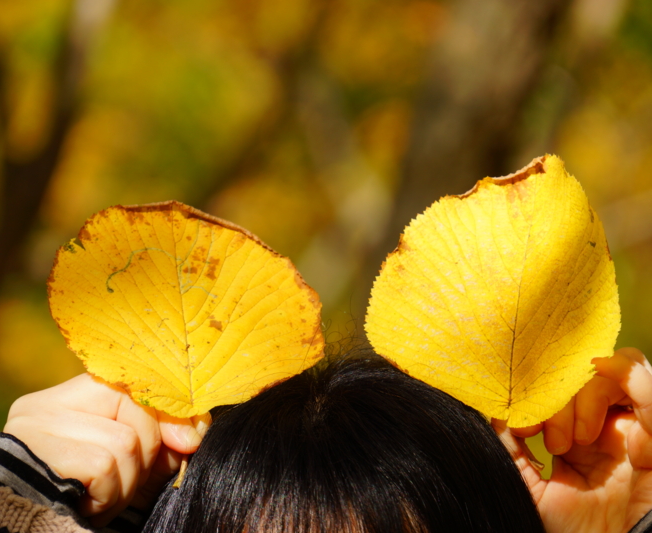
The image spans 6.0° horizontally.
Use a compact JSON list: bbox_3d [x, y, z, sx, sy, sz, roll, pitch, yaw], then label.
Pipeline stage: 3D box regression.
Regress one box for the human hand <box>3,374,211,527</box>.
[{"bbox_3d":[-0.097,0.081,2.750,0.092,0.068,0.078,-1,4,-12],"label":"human hand"}]

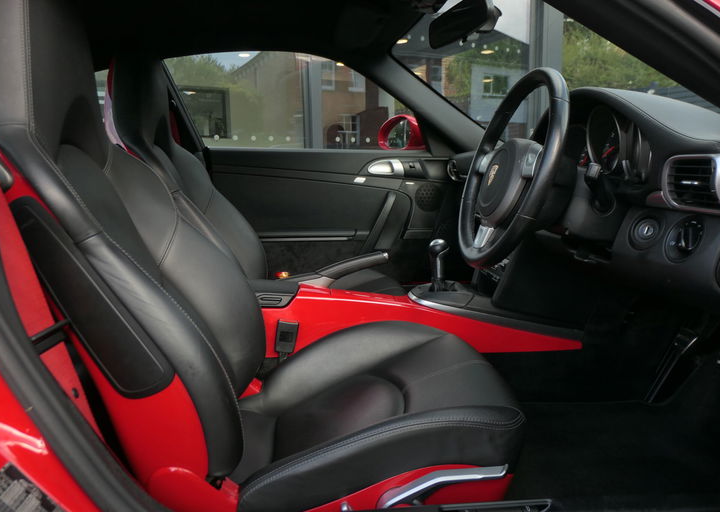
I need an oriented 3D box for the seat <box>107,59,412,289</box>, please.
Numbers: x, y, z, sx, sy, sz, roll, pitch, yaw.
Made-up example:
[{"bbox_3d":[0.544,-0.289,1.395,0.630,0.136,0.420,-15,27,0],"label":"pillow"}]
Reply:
[{"bbox_3d":[-0.276,-0.162,1.607,0.890,0.870,0.530,-2,8,-6],"label":"seat"}]

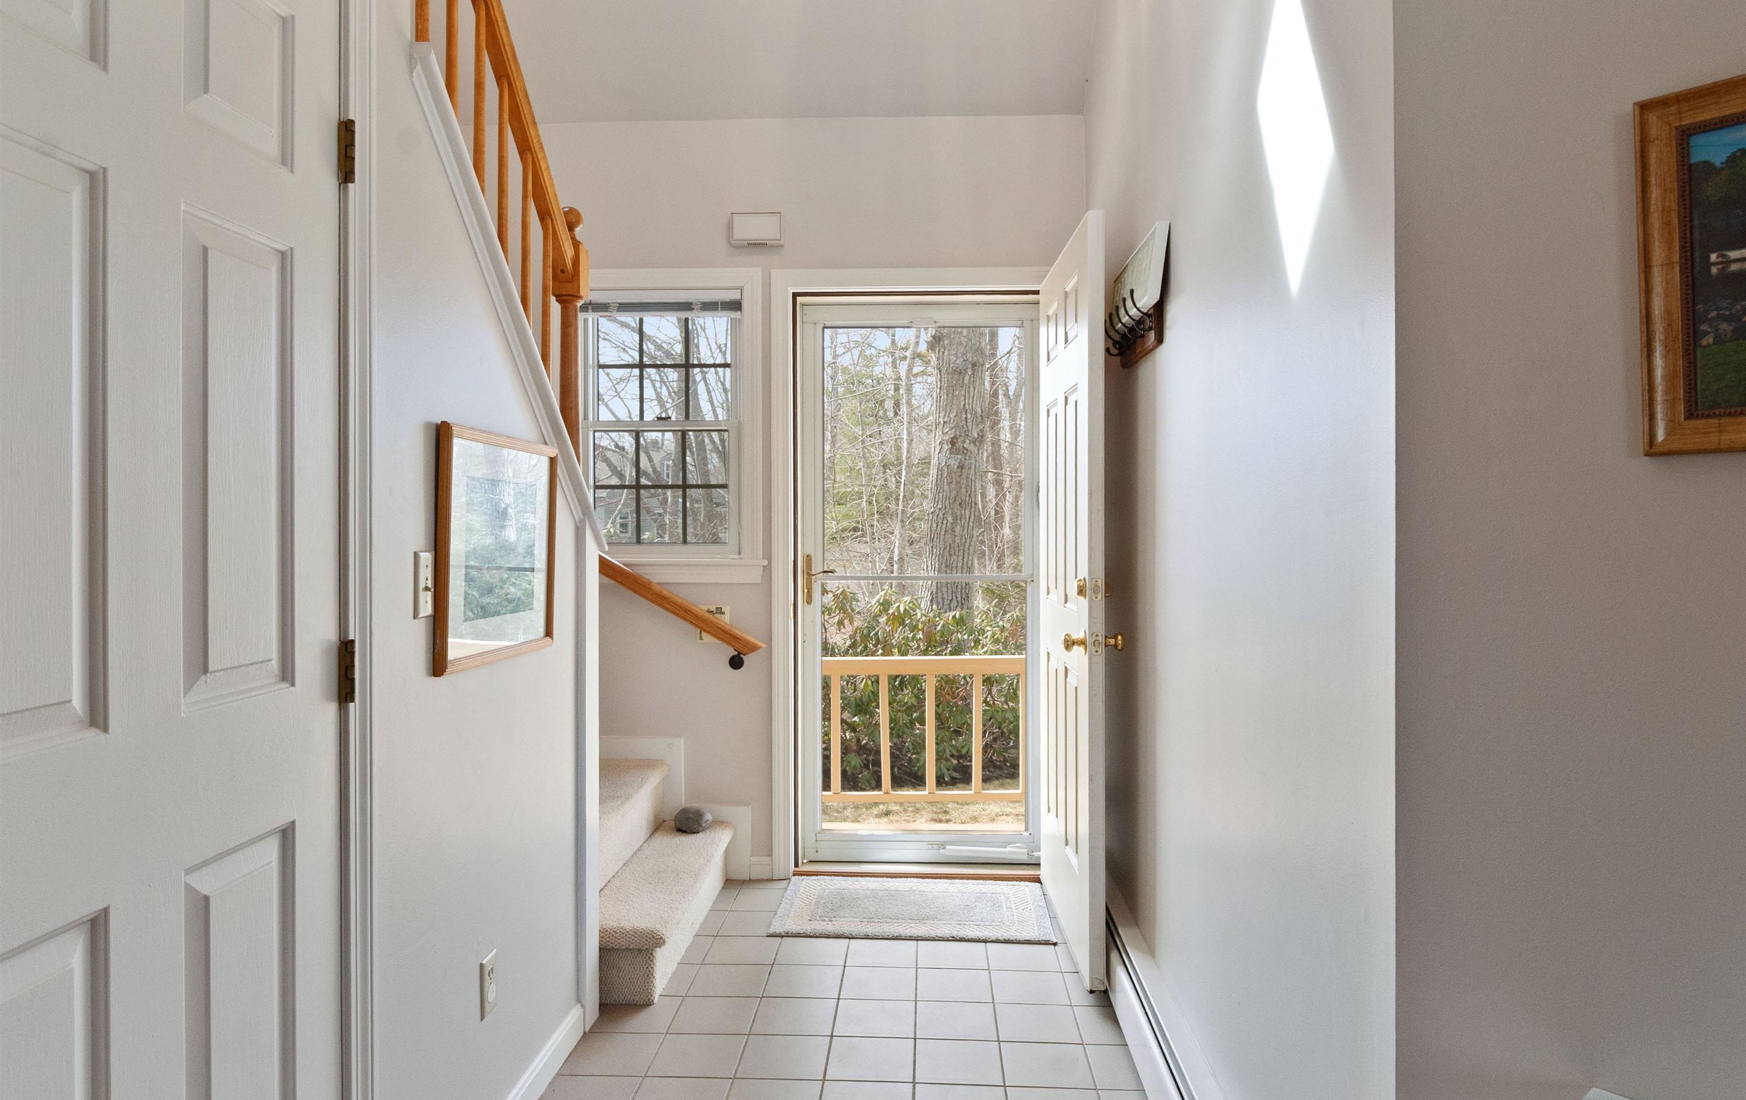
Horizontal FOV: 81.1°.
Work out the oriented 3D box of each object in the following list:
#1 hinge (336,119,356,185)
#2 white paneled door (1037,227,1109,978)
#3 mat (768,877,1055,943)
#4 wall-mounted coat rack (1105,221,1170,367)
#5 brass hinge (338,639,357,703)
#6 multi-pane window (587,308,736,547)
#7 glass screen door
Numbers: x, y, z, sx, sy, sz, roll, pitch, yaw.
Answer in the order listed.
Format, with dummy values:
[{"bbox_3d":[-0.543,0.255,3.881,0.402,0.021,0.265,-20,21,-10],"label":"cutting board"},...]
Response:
[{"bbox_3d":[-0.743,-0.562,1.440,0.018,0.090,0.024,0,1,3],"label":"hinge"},{"bbox_3d":[0.585,0.130,3.060,0.046,2.030,0.820,0,1,1],"label":"white paneled door"},{"bbox_3d":[0.132,1.133,3.225,0.850,0.012,0.460,0,1,3],"label":"mat"},{"bbox_3d":[0.627,-0.606,2.530,0.090,0.265,0.480,0,1,3],"label":"wall-mounted coat rack"},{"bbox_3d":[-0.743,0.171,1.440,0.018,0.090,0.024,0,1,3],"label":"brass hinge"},{"bbox_3d":[-0.742,-0.440,3.580,0.545,0.900,0.060,0,1,3],"label":"multi-pane window"},{"bbox_3d":[0.177,0.114,3.620,0.860,2.000,0.045,0,1,3],"label":"glass screen door"}]

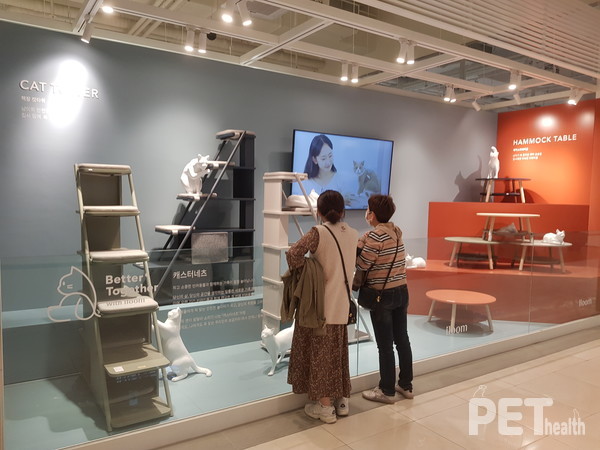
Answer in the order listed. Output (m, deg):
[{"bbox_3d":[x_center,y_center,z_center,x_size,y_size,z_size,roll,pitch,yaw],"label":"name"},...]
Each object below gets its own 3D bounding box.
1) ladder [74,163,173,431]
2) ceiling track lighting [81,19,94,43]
[{"bbox_3d":[-1.284,0.389,3.229,0.420,1.670,1.040,-2,5,-36],"label":"ladder"},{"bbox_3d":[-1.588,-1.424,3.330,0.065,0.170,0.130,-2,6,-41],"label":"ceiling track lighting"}]

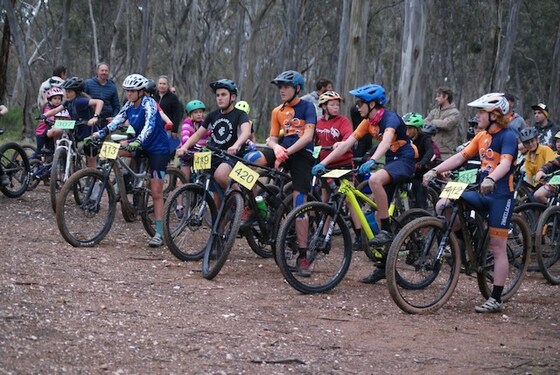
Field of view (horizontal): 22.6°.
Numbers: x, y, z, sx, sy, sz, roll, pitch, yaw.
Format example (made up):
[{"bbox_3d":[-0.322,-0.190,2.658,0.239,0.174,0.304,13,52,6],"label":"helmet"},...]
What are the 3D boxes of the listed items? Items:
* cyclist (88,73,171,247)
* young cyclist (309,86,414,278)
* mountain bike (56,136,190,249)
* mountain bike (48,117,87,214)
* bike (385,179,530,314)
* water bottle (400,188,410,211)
[{"bbox_3d":[-1.420,-0.260,13.400,0.580,1.620,0.710,5,5,27],"label":"cyclist"},{"bbox_3d":[0.719,-0.020,11.650,0.820,1.670,0.600,-1,6,-38],"label":"young cyclist"},{"bbox_3d":[-1.448,0.043,13.284,0.740,1.000,1.914,7,5,32],"label":"mountain bike"},{"bbox_3d":[-2.421,-0.261,16.192,0.680,1.030,1.836,5,4,2],"label":"mountain bike"},{"bbox_3d":[1.470,0.443,10.989,0.750,1.030,1.906,8,5,40],"label":"bike"},{"bbox_3d":[1.269,0.127,14.200,0.074,0.210,0.074,-12,34,9],"label":"water bottle"}]

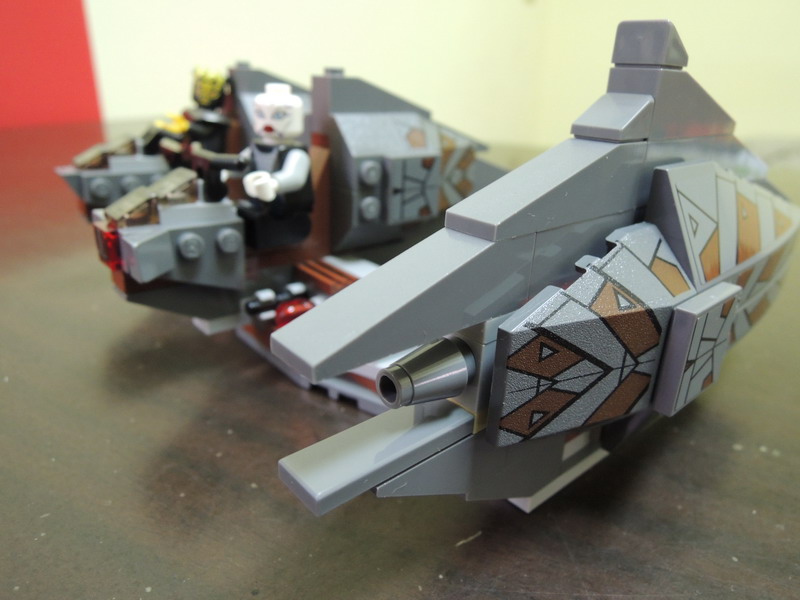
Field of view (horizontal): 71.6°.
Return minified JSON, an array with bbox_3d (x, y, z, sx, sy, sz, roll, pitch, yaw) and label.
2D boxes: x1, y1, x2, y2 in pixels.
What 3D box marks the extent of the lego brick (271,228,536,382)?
[{"bbox_3d":[0.002,-0.002,0.062,0.032,0.010,0.008,-16,29,-38],"label":"lego brick"}]

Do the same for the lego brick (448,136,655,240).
[{"bbox_3d":[0.020,-0.016,0.073,0.032,0.010,0.008,-16,29,-38],"label":"lego brick"}]

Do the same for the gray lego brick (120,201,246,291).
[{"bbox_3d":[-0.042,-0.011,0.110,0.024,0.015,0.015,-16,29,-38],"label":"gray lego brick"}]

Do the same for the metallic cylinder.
[{"bbox_3d":[0.003,0.010,0.068,0.011,0.008,0.008,-16,29,-38],"label":"metallic cylinder"}]

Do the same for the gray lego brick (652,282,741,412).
[{"bbox_3d":[0.044,0.007,0.082,0.016,0.016,0.003,-16,29,-38],"label":"gray lego brick"}]

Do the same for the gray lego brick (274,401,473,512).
[{"bbox_3d":[-0.002,0.018,0.067,0.024,0.003,0.008,-16,29,-38],"label":"gray lego brick"}]

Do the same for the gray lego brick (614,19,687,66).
[{"bbox_3d":[0.036,-0.036,0.079,0.008,0.006,0.008,-16,29,-38],"label":"gray lego brick"}]

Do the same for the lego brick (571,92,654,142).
[{"bbox_3d":[0.030,-0.026,0.078,0.008,0.006,0.008,-16,29,-38],"label":"lego brick"}]

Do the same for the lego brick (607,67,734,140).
[{"bbox_3d":[0.045,-0.032,0.090,0.032,0.010,0.008,-16,29,-38],"label":"lego brick"}]

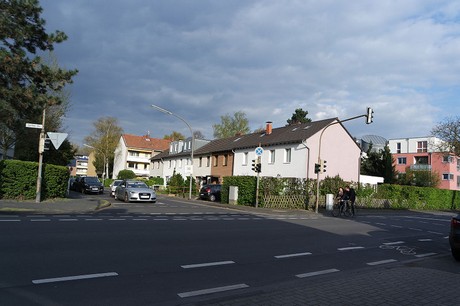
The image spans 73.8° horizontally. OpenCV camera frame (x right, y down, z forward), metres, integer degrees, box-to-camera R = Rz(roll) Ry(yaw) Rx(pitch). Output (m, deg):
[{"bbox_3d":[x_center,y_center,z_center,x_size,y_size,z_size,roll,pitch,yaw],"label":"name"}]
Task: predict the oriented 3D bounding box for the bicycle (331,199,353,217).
[{"bbox_3d":[6.412,3.104,17.549,1.720,1.040,0.580,7,-7,-33],"label":"bicycle"}]

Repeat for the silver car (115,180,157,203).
[{"bbox_3d":[-6.820,2.715,21.924,1.900,1.460,4.900,7,-7,-33],"label":"silver car"}]

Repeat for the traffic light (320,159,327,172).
[{"bbox_3d":[5.927,0.854,19.381,0.400,0.900,0.300,6,-6,-22],"label":"traffic light"}]

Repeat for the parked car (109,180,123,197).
[{"bbox_3d":[-9.896,3.041,26.604,1.800,1.460,4.300,7,-7,-33],"label":"parked car"}]

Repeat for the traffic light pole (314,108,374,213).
[{"bbox_3d":[6.542,0.631,17.817,0.500,5.980,3.770,7,-7,-33],"label":"traffic light pole"}]

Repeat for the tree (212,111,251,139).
[{"bbox_3d":[-0.168,-0.509,69.024,9.200,18.532,9.200,3,-6,0],"label":"tree"}]

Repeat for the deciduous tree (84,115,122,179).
[{"bbox_3d":[-25.265,-0.431,60.275,7.700,13.768,7.700,5,-6,-20],"label":"deciduous tree"}]

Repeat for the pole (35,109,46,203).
[{"bbox_3d":[-9.563,0.095,15.511,0.220,4.770,0.220,0,-7,30],"label":"pole"}]

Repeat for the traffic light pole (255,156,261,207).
[{"bbox_3d":[1.886,1.814,20.433,0.500,3.730,0.450,7,-7,-33],"label":"traffic light pole"}]

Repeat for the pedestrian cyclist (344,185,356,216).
[{"bbox_3d":[6.995,2.777,17.727,0.600,1.790,0.520,7,-7,-33],"label":"pedestrian cyclist"}]

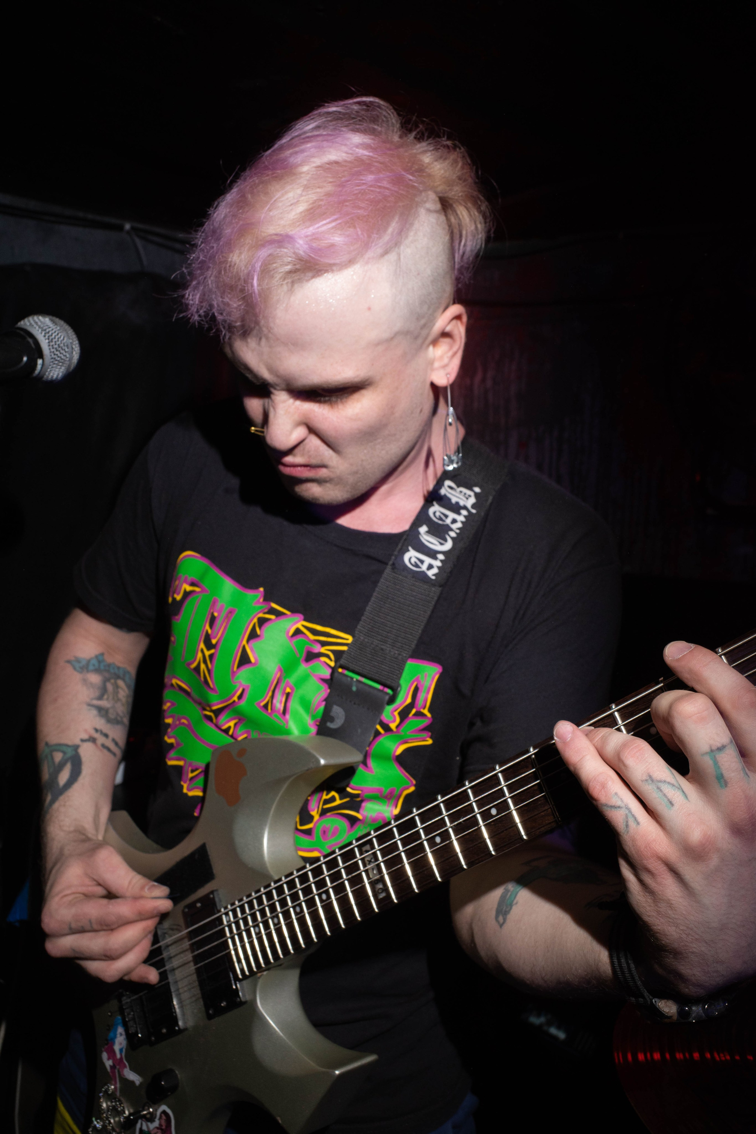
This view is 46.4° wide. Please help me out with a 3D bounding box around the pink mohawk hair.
[{"bbox_3d":[-0.031,-0.259,0.645,0.170,0.140,0.240,18,52,21],"label":"pink mohawk hair"}]

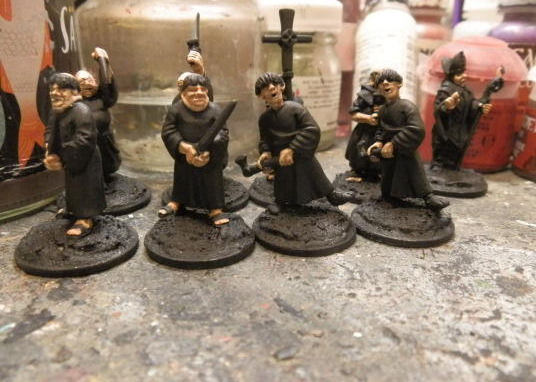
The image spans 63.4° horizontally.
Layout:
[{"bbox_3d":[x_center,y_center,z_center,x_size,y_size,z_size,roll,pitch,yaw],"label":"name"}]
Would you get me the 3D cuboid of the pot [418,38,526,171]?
[{"bbox_3d":[0.072,-0.032,0.156,0.035,0.044,0.035,0,21,0],"label":"pot"}]

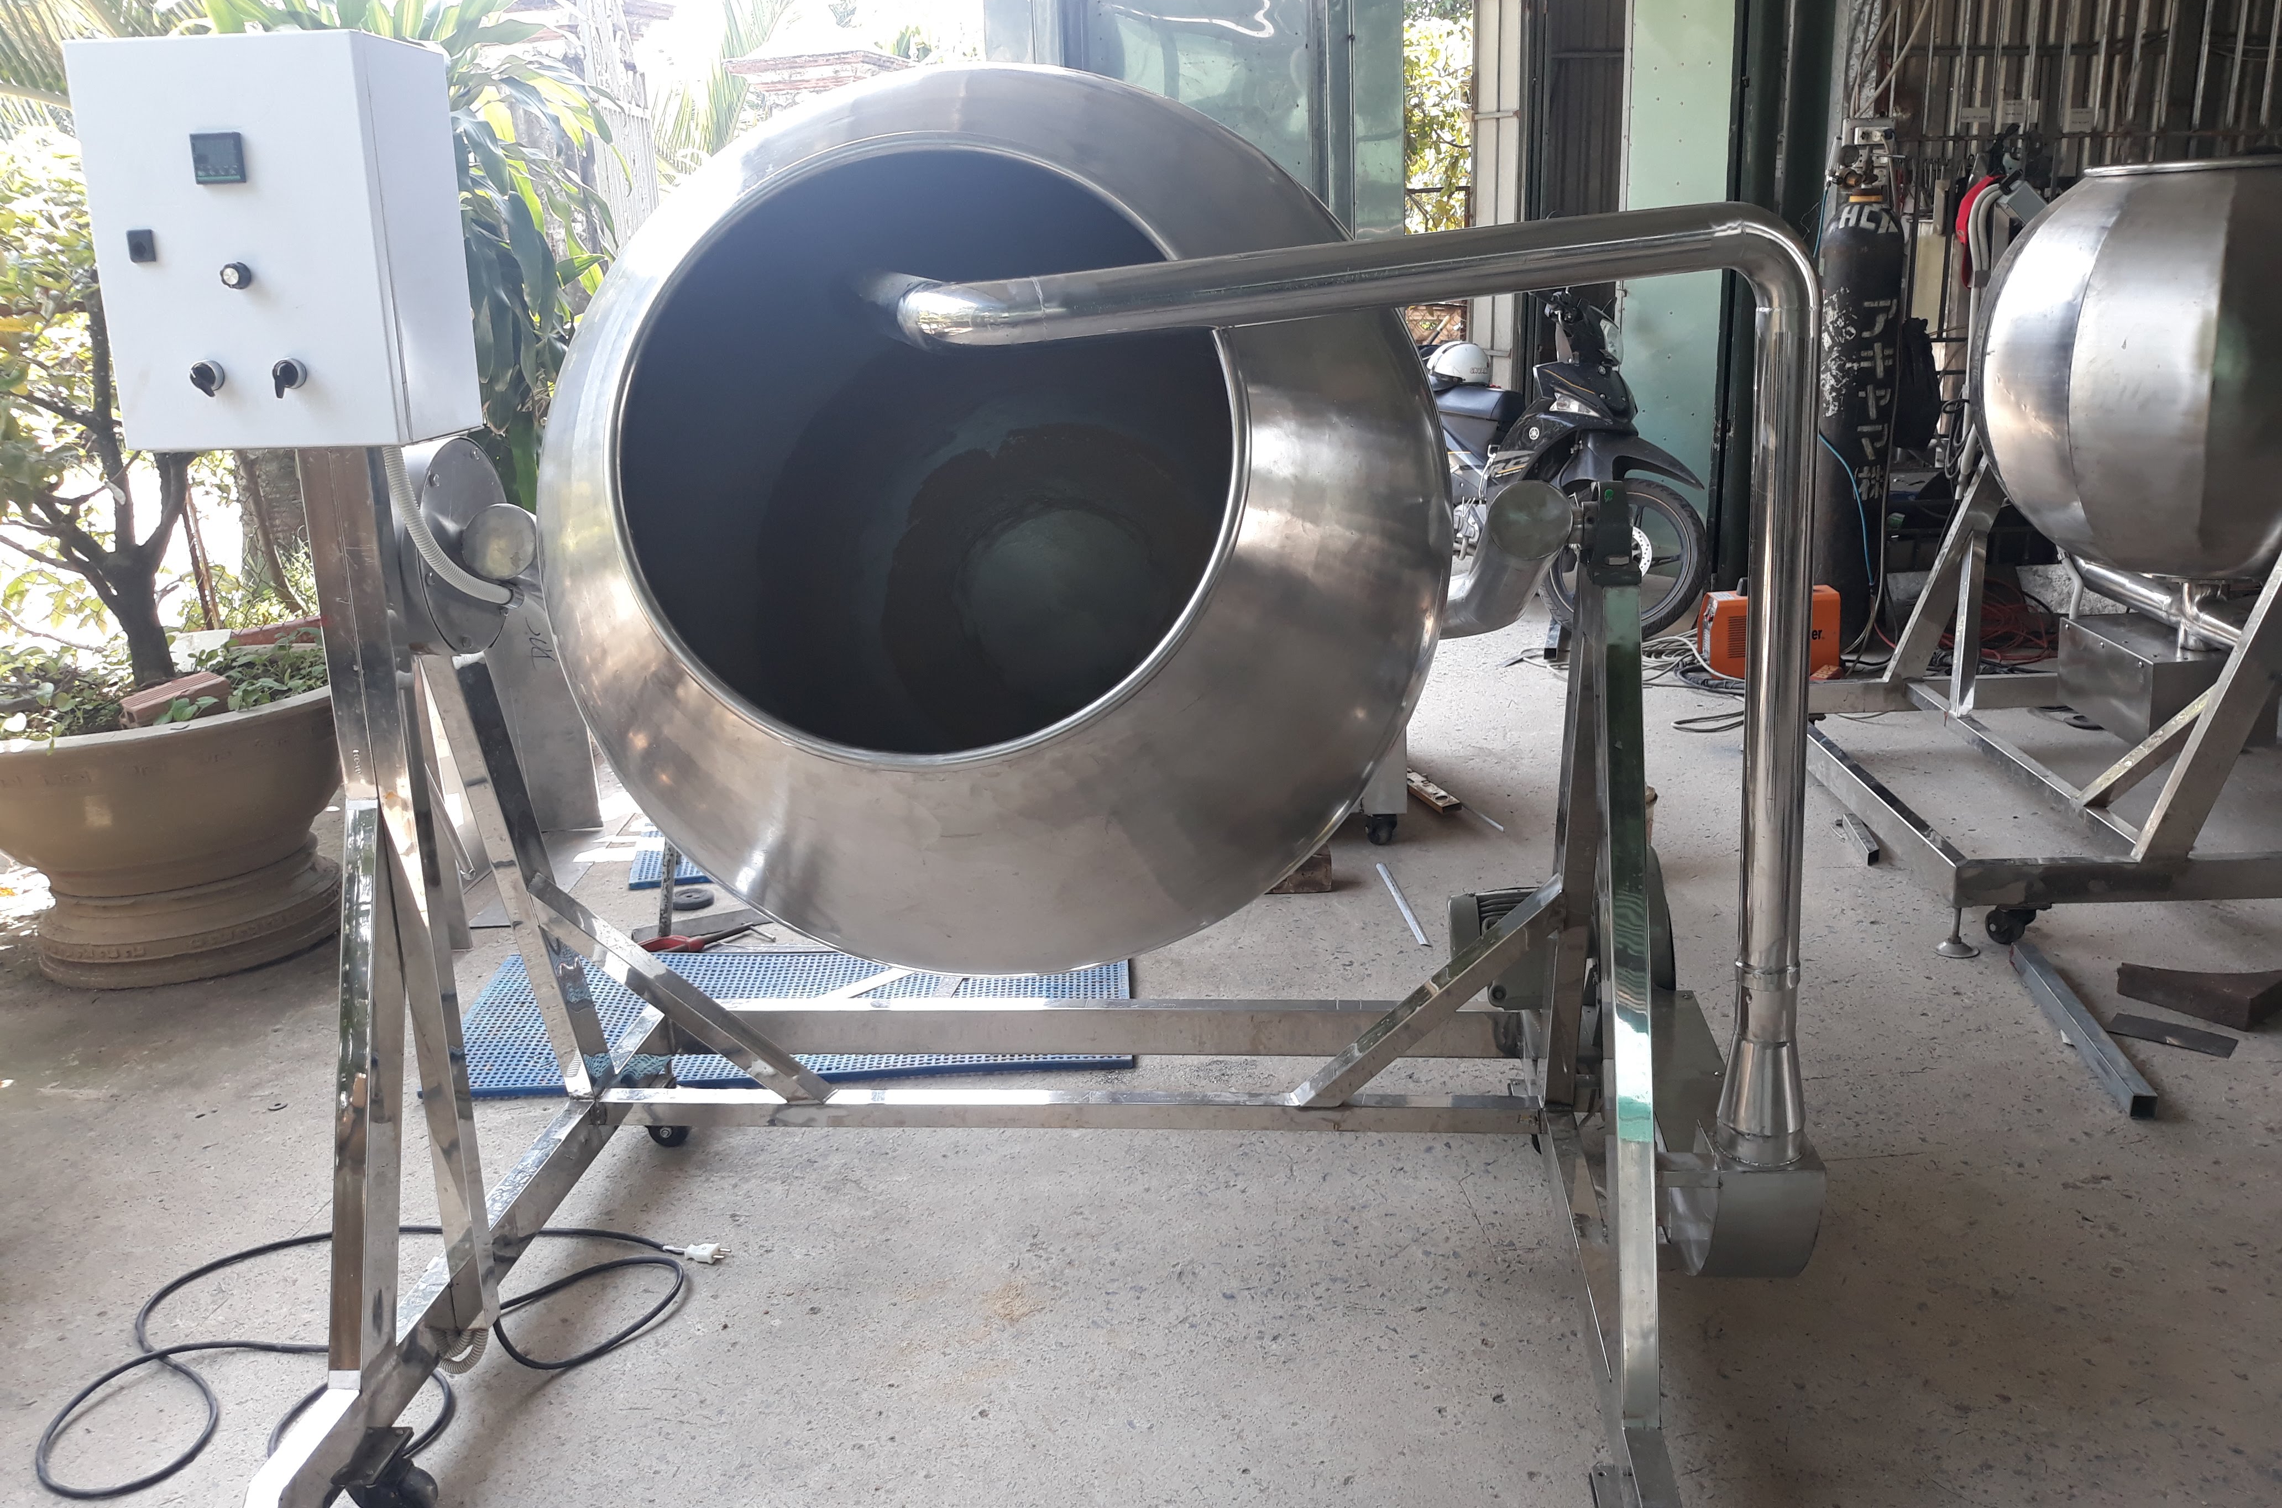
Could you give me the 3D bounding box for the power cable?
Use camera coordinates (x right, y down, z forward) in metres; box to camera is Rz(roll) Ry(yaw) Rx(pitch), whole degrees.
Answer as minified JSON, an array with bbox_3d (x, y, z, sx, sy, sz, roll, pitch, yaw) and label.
[{"bbox_3d":[-1.022,0.793,2.420,0.754,0.030,0.576,-2,16,0],"label":"power cable"}]

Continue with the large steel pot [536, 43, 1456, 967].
[{"bbox_3d":[-0.169,-0.267,2.200,1.080,1.080,0.880,-1,-5,7],"label":"large steel pot"}]

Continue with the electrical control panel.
[{"bbox_3d":[-0.912,-0.540,1.902,0.300,0.400,0.200,0,15,6],"label":"electrical control panel"}]

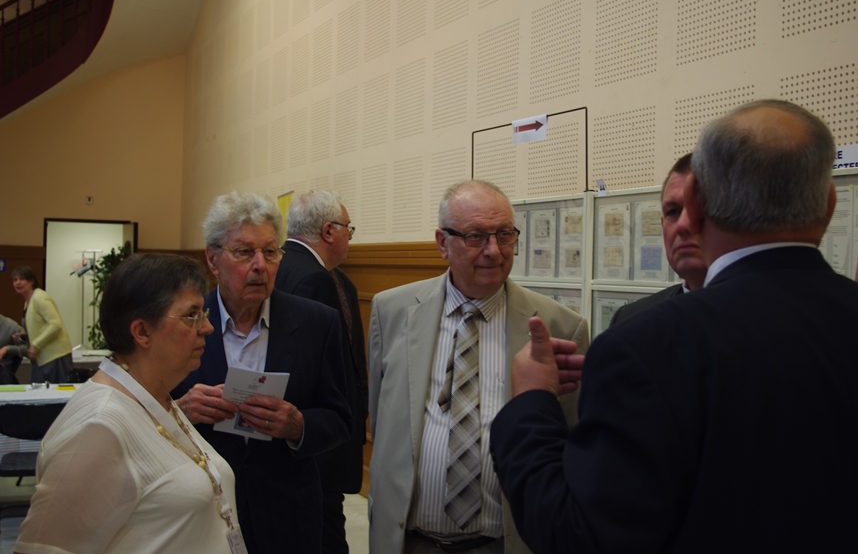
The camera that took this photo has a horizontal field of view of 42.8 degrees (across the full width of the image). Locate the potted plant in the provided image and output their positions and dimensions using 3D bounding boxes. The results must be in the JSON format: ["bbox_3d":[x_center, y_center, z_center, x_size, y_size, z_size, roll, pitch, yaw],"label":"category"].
[{"bbox_3d":[-3.547,0.510,12.200,0.550,1.760,0.550,1,0,0],"label":"potted plant"}]

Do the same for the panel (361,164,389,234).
[{"bbox_3d":[-0.374,-0.525,7.444,0.020,0.465,0.465,1,1,-24],"label":"panel"}]

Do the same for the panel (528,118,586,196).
[{"bbox_3d":[0.589,-0.482,5.243,0.020,0.455,0.455,1,0,-24],"label":"panel"}]

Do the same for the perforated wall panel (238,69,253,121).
[{"bbox_3d":[-1.790,-1.784,10.738,0.020,0.465,0.465,1,1,-24],"label":"perforated wall panel"}]

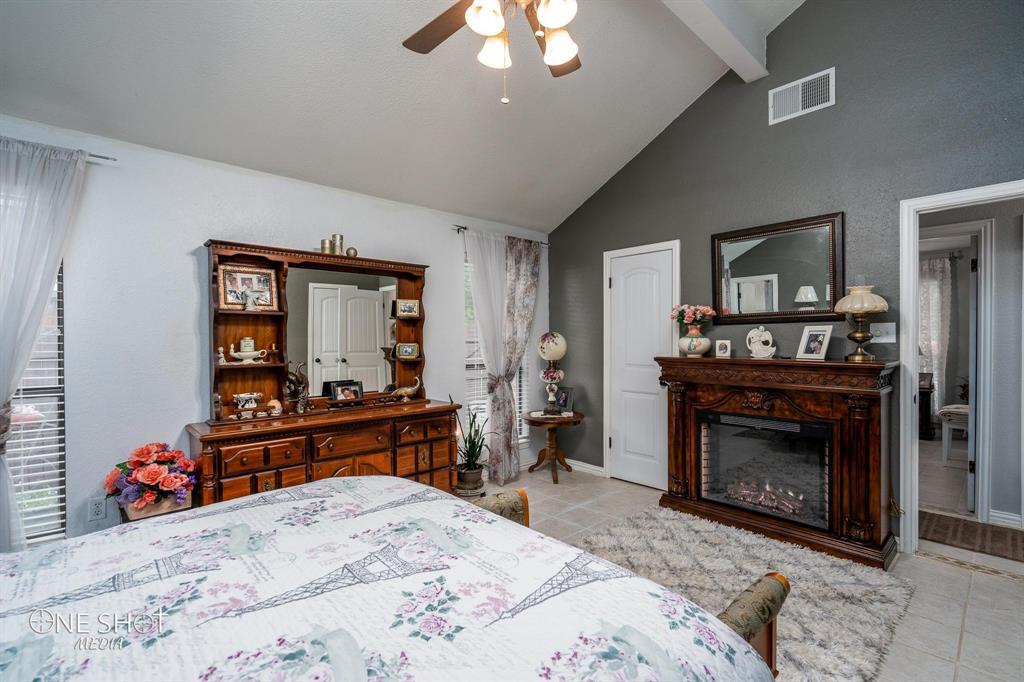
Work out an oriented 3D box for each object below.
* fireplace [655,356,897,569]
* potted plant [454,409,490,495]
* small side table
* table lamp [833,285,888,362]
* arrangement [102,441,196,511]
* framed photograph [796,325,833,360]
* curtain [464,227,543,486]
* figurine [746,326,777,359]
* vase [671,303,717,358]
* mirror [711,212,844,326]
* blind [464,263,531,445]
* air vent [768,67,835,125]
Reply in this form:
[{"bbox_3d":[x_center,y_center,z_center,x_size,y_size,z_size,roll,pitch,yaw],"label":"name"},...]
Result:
[{"bbox_3d":[1.704,0.696,3.107,0.345,1.132,1.375,0,0,-43],"label":"fireplace"},{"bbox_3d":[-0.314,0.915,3.810,0.300,0.690,0.300,0,0,0],"label":"potted plant"},{"bbox_3d":[0.388,0.979,4.260,0.580,0.567,0.580,0,0,0],"label":"small side table"},{"bbox_3d":[2.091,-0.105,2.729,0.268,0.475,0.268,0,0,-43],"label":"table lamp"},{"bbox_3d":[-1.955,0.735,2.460,0.385,0.365,0.280,0,0,-41],"label":"arrangement"},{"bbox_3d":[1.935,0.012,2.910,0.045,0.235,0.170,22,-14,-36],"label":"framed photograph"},{"bbox_3d":[-0.032,0.147,4.193,0.900,2.230,0.220,0,0,-41],"label":"curtain"},{"bbox_3d":[1.718,0.020,3.139,0.090,0.220,0.190,0,0,-43],"label":"figurine"},{"bbox_3d":[1.390,-0.065,3.475,0.290,0.400,0.310,0,0,-43],"label":"vase"},{"bbox_3d":[1.834,-0.469,3.194,0.045,0.695,0.845,0,0,-43],"label":"mirror"},{"bbox_3d":[-0.123,0.160,4.353,0.780,1.730,0.060,0,0,-41],"label":"blind"},{"bbox_3d":[1.960,-1.653,3.089,0.020,0.244,0.394,0,0,-43],"label":"air vent"}]

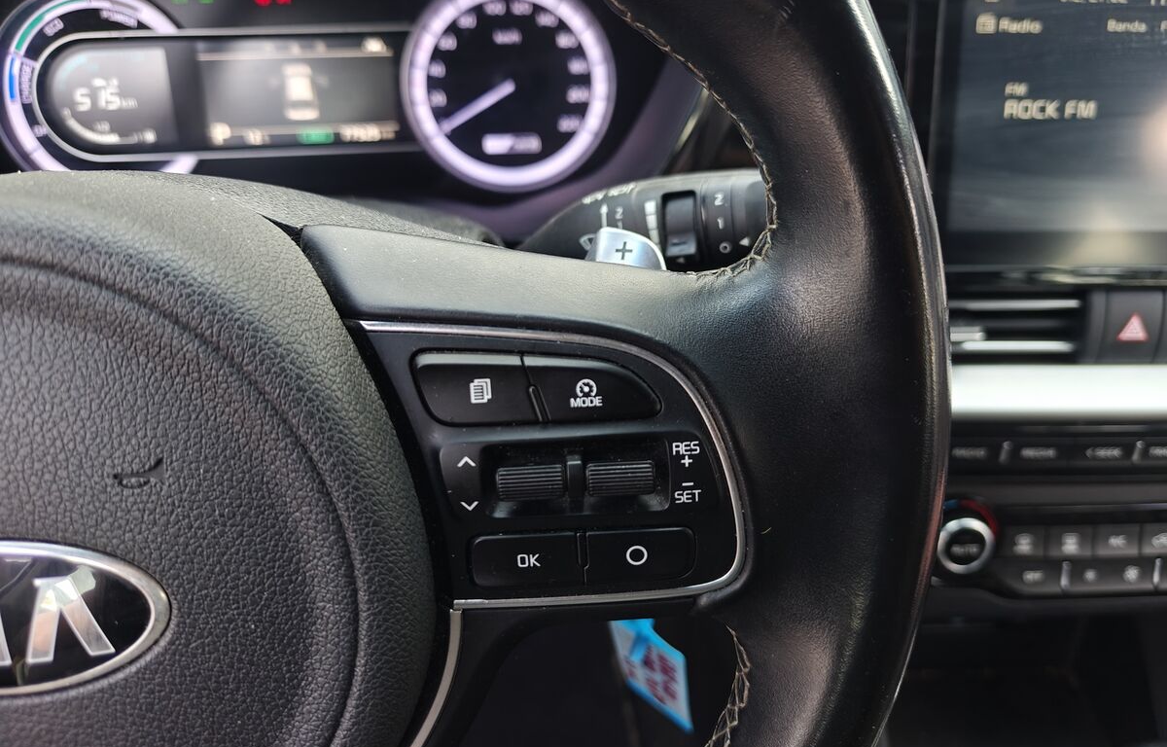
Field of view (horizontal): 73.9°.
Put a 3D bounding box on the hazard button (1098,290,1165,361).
[{"bbox_3d":[0.245,-0.021,0.352,0.026,0.033,0.012,-1,12,-2],"label":"hazard button"}]

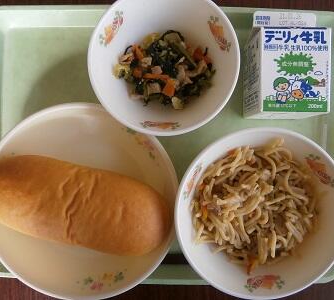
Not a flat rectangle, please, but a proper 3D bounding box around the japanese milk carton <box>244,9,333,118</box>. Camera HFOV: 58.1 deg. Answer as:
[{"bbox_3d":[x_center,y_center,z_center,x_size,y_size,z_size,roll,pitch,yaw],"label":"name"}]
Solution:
[{"bbox_3d":[0.106,-0.078,0.274,0.057,0.056,0.094,1,90,0],"label":"japanese milk carton"}]

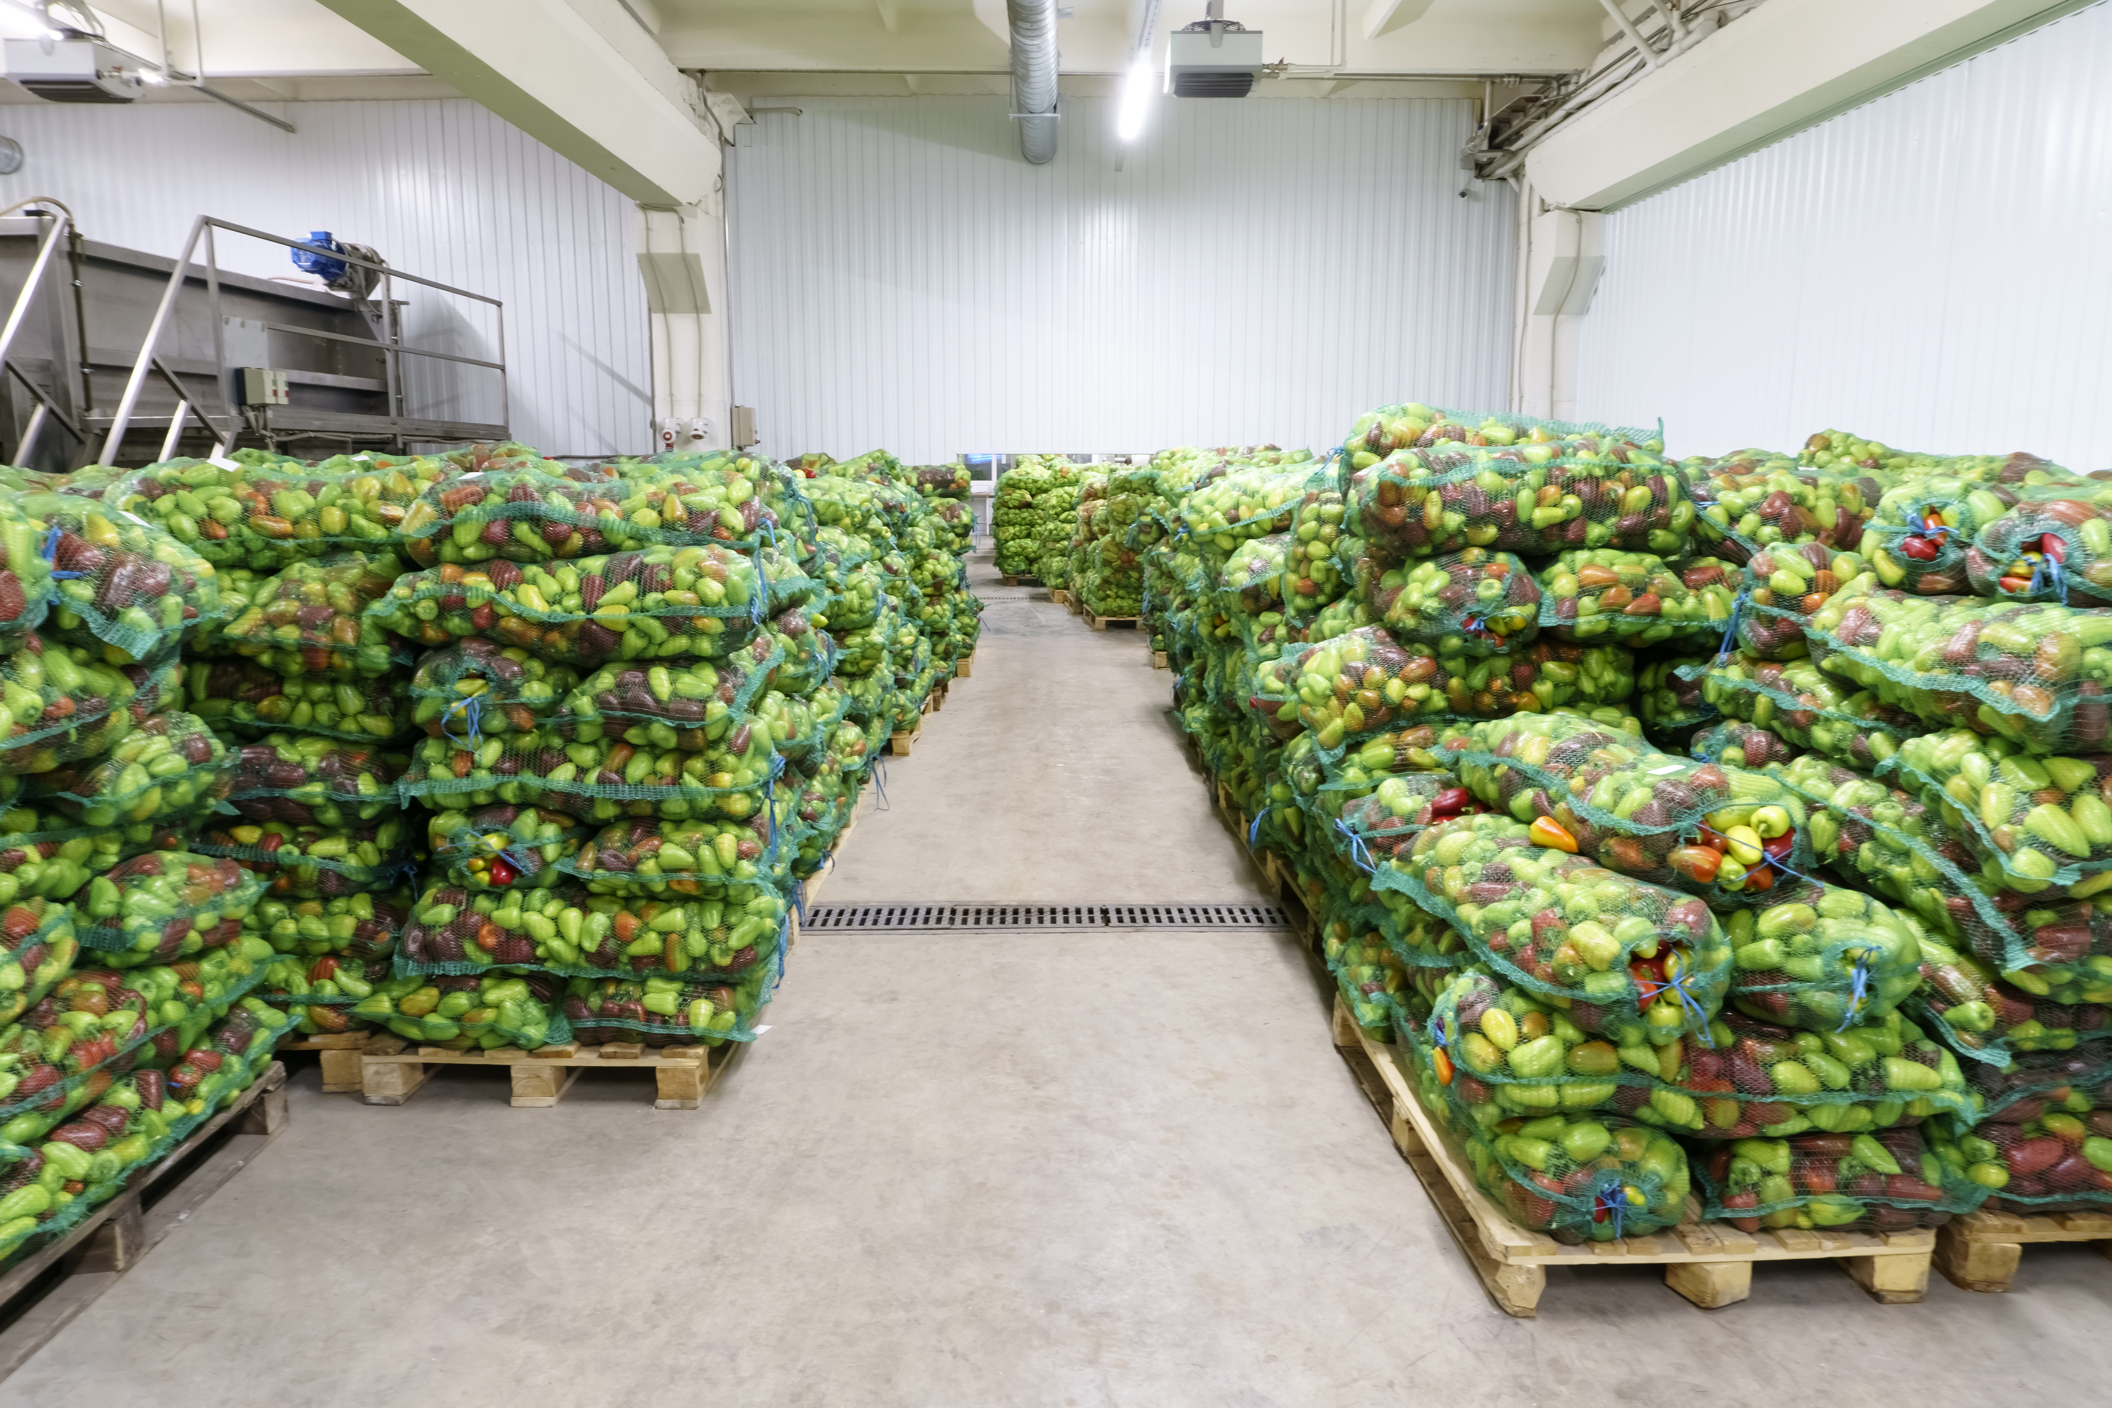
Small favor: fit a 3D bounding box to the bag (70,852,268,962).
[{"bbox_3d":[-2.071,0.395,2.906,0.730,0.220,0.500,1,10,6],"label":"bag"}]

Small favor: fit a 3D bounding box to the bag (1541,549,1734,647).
[{"bbox_3d":[1.350,-0.287,3.499,0.480,0.210,0.750,0,9,0],"label":"bag"}]

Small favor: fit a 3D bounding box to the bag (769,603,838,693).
[{"bbox_3d":[-1.050,-0.178,4.074,0.820,0.220,0.450,0,9,0],"label":"bag"}]

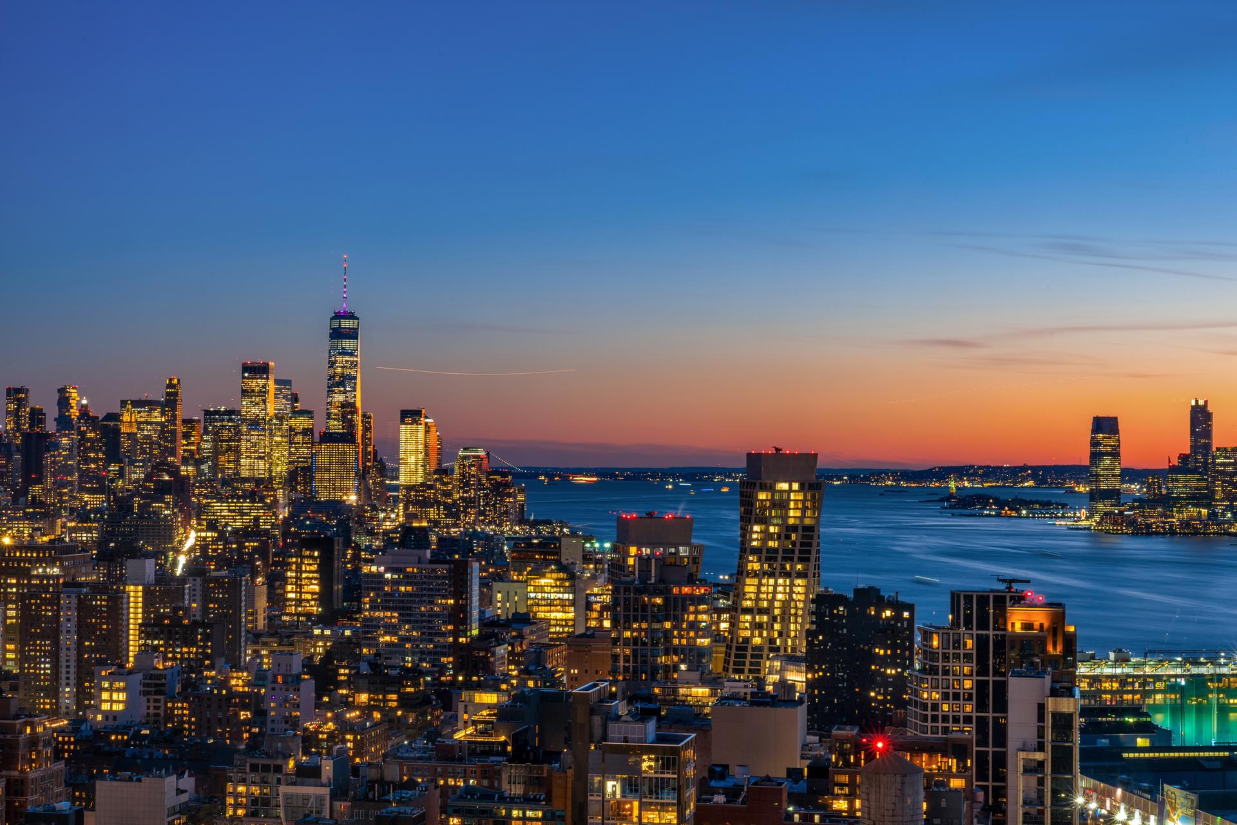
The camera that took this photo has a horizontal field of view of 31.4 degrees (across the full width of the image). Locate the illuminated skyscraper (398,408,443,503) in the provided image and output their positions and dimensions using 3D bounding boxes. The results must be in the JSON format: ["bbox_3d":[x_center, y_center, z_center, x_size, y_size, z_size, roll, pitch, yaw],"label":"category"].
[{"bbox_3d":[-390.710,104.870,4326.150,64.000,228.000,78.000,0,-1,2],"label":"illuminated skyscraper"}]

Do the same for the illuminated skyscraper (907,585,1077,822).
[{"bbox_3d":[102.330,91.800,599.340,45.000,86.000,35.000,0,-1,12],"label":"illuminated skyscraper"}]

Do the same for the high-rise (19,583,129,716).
[{"bbox_3d":[-236.320,109.790,954.260,42.000,68.000,18.000,0,-1,11],"label":"high-rise"}]

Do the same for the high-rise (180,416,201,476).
[{"bbox_3d":[-954.230,117.830,4889.540,44.000,212.000,38.000,0,-1,11],"label":"high-rise"}]

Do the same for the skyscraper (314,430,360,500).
[{"bbox_3d":[-470.880,119.410,3664.040,74.000,174.380,50.000,0,-1,-7],"label":"skyscraper"}]

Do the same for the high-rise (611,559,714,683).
[{"bbox_3d":[18.370,106.730,933.190,40.000,88.630,24.000,0,-1,12],"label":"high-rise"}]

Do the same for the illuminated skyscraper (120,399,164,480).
[{"bbox_3d":[-1055.320,93.530,4860.890,85.000,246.000,34.000,0,-1,18],"label":"illuminated skyscraper"}]

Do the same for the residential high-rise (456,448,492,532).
[{"bbox_3d":[-286.960,141.110,4338.480,60.000,150.000,52.000,0,-1,5],"label":"residential high-rise"}]

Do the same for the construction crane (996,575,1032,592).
[{"bbox_3d":[115.040,49.800,640.000,10.410,4.500,3.000,0,-1,12],"label":"construction crane"}]

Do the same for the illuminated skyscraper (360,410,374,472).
[{"bbox_3d":[-583.870,116.850,5089.690,35.000,237.000,35.000,0,-1,-2],"label":"illuminated skyscraper"}]

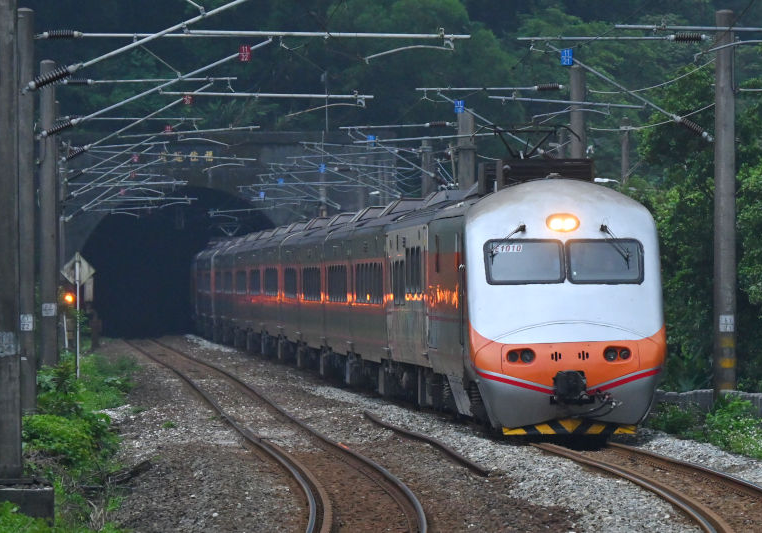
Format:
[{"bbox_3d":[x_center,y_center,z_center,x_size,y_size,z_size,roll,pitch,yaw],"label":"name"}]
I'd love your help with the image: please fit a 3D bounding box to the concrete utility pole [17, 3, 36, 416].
[{"bbox_3d":[-5.677,-0.780,96.000,0.355,6.700,0.355,0,0,0],"label":"concrete utility pole"}]

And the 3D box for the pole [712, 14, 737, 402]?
[{"bbox_3d":[5.588,-0.792,97.300,0.355,6.720,0.355,0,0,0],"label":"pole"}]

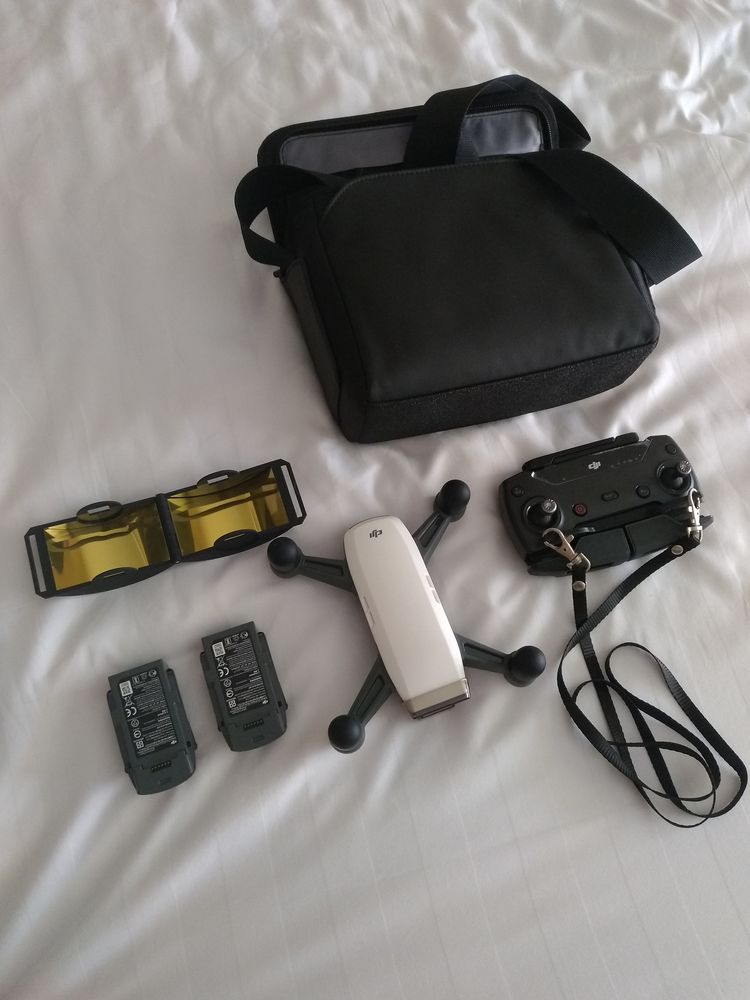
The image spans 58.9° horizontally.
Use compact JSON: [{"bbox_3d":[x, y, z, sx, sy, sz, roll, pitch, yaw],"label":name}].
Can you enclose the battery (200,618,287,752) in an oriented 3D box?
[{"bbox_3d":[-0.082,0.119,0.421,0.044,0.026,0.076,-17,67,-8],"label":"battery"}]

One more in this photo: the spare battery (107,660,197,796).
[{"bbox_3d":[-0.137,0.141,0.410,0.044,0.026,0.076,-17,67,-8],"label":"spare battery"}]

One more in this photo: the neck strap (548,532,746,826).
[{"bbox_3d":[0.174,0.103,0.430,0.116,0.028,0.195,0,66,-1],"label":"neck strap"}]

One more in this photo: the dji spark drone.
[{"bbox_3d":[0.018,0.072,0.431,0.143,0.053,0.143,-18,67,-9],"label":"dji spark drone"}]

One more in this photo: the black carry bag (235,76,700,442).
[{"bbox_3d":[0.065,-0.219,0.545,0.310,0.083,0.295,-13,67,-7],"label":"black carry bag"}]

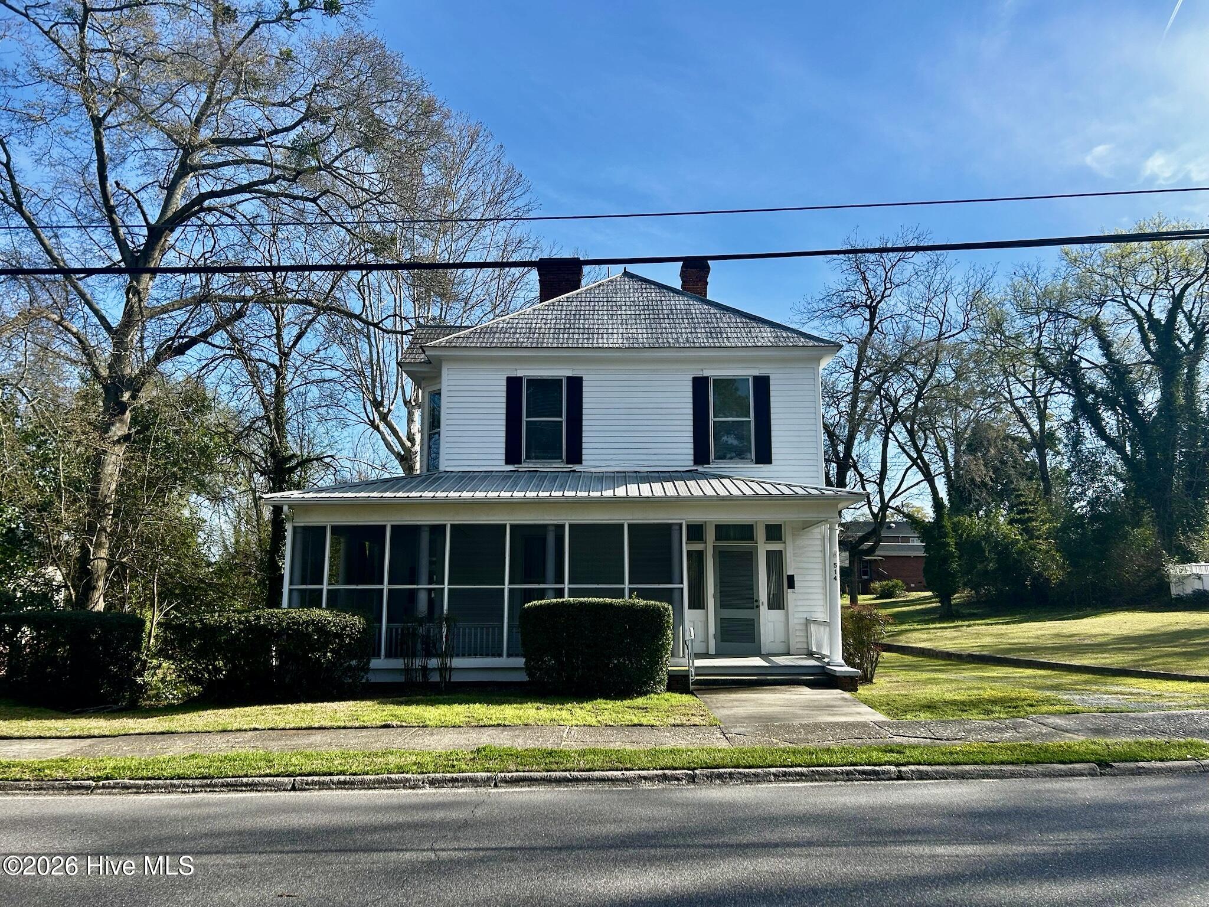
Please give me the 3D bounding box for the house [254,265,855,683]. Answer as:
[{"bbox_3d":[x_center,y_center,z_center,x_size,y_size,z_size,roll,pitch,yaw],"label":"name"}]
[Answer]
[{"bbox_3d":[-0.248,-0.409,21.966,10.400,10.670,13.000,0,-9,3],"label":"house"}]

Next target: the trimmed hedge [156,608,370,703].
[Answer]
[{"bbox_3d":[-5.375,3.161,14.471,3.251,1.420,1.350,0,-9,3],"label":"trimmed hedge"}]

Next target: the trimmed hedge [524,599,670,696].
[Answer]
[{"bbox_3d":[-0.115,3.003,14.203,2.312,1.530,1.250,0,-9,3],"label":"trimmed hedge"}]

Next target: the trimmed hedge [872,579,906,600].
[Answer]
[{"bbox_3d":[17.788,8.452,56.626,2.240,1.320,1.800,0,-9,3],"label":"trimmed hedge"}]

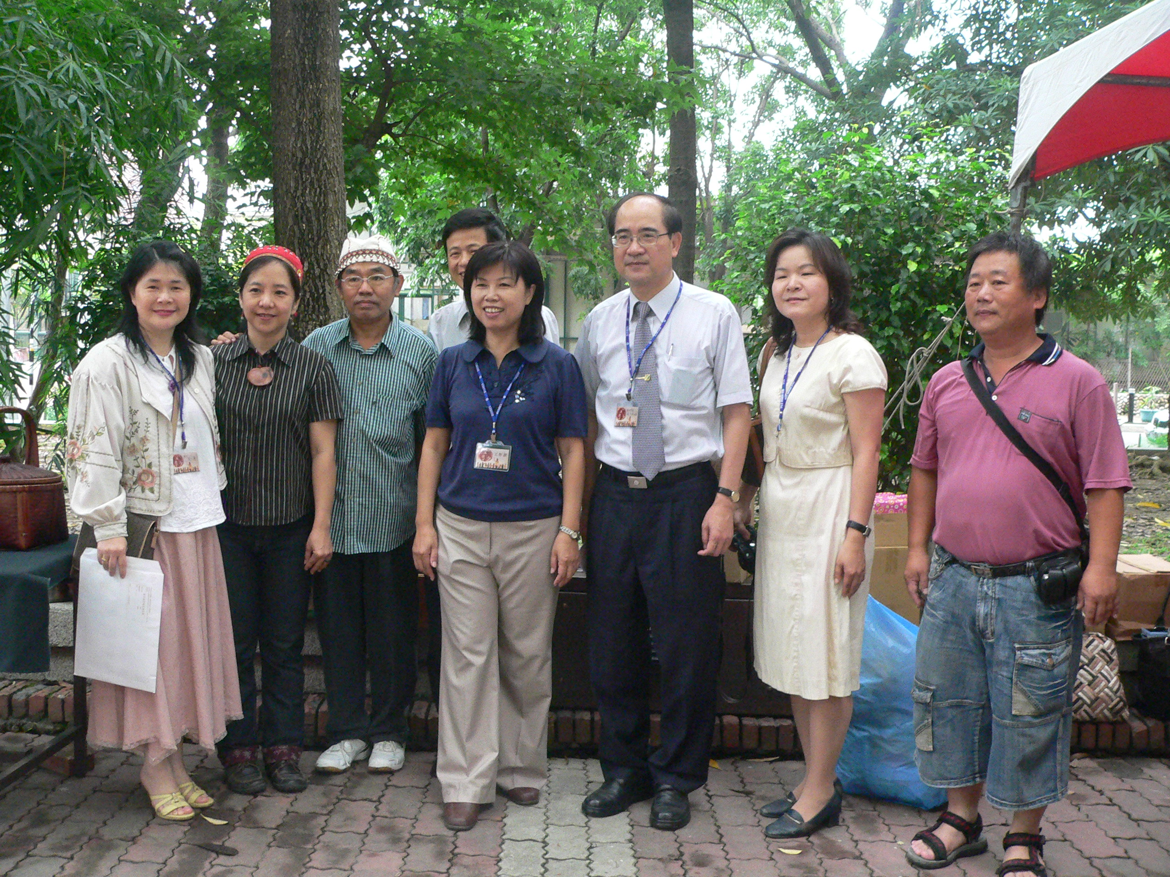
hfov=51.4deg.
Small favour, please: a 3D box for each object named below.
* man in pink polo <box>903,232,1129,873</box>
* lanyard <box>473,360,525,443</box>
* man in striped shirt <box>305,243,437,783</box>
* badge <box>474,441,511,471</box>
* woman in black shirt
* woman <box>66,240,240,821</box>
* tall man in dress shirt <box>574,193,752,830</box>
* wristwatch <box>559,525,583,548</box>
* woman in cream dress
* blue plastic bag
[{"bbox_3d":[1.113,0.284,3.163,0.590,1.650,0.370,5,6,42],"label":"man in pink polo"},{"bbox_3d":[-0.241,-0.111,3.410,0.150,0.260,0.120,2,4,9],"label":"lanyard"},{"bbox_3d":[-0.671,0.202,3.775,0.520,1.640,0.310,2,4,12],"label":"man in striped shirt"},{"bbox_3d":[-0.253,0.048,3.340,0.104,0.084,0.008,5,4,8],"label":"badge"},{"bbox_3d":[-0.926,0.233,3.622,0.460,1.590,0.290,1,4,-2],"label":"woman in black shirt"},{"bbox_3d":[-1.216,0.247,3.425,0.510,1.580,0.380,-1,5,-28],"label":"woman"},{"bbox_3d":[0.215,0.191,3.465,0.540,1.750,0.330,3,5,23],"label":"tall man in dress shirt"},{"bbox_3d":[-0.040,0.279,3.460,0.060,0.030,0.050,21,7,-34],"label":"wristwatch"},{"bbox_3d":[0.623,0.256,3.390,0.340,1.650,0.460,-2,6,-40],"label":"woman in cream dress"},{"bbox_3d":[0.932,0.775,3.730,0.400,0.590,0.400,2,5,15],"label":"blue plastic bag"}]

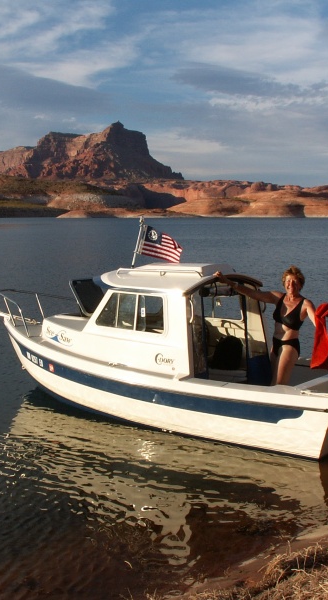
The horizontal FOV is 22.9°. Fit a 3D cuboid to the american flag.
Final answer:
[{"bbox_3d":[-0.022,-0.622,9.062,0.460,0.330,0.090,15,9,10],"label":"american flag"}]

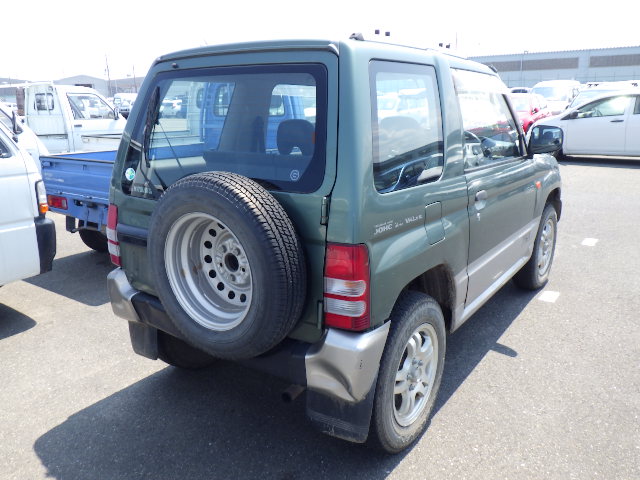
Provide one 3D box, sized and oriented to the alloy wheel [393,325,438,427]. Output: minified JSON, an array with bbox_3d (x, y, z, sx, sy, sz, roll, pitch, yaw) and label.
[{"bbox_3d":[0.335,0.525,2.102,0.150,0.420,0.420,10,19,34],"label":"alloy wheel"}]

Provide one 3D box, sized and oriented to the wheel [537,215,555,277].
[{"bbox_3d":[1.600,0.043,3.836,0.150,0.420,0.420,10,19,34],"label":"wheel"}]

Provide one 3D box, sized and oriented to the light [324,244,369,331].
[{"bbox_3d":[0.085,0.148,1.612,0.145,0.285,0.090,10,19,34],"label":"light"}]

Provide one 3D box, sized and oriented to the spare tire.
[{"bbox_3d":[-0.338,0.093,1.821,0.655,0.655,0.180,10,19,34],"label":"spare tire"}]

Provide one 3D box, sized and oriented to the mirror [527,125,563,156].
[{"bbox_3d":[1.296,-0.570,2.949,0.180,0.165,0.100,10,19,34],"label":"mirror"}]

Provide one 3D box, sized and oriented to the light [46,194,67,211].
[{"bbox_3d":[-2.106,-0.306,4.208,0.300,0.120,0.070,10,19,34],"label":"light"}]

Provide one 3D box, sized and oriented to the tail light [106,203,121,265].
[{"bbox_3d":[-0.898,-0.032,2.277,0.145,0.285,0.090,10,19,34],"label":"tail light"}]

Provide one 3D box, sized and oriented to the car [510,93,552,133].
[{"bbox_3d":[5.765,-3.627,15.500,1.620,1.500,3.650,10,19,34],"label":"car"}]

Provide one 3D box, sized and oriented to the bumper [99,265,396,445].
[{"bbox_3d":[-0.396,0.403,2.054,1.370,0.430,0.270,10,19,34],"label":"bumper"}]

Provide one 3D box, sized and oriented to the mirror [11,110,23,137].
[{"bbox_3d":[-2.929,-1.133,5.026,0.160,0.220,0.100,10,19,34],"label":"mirror"}]

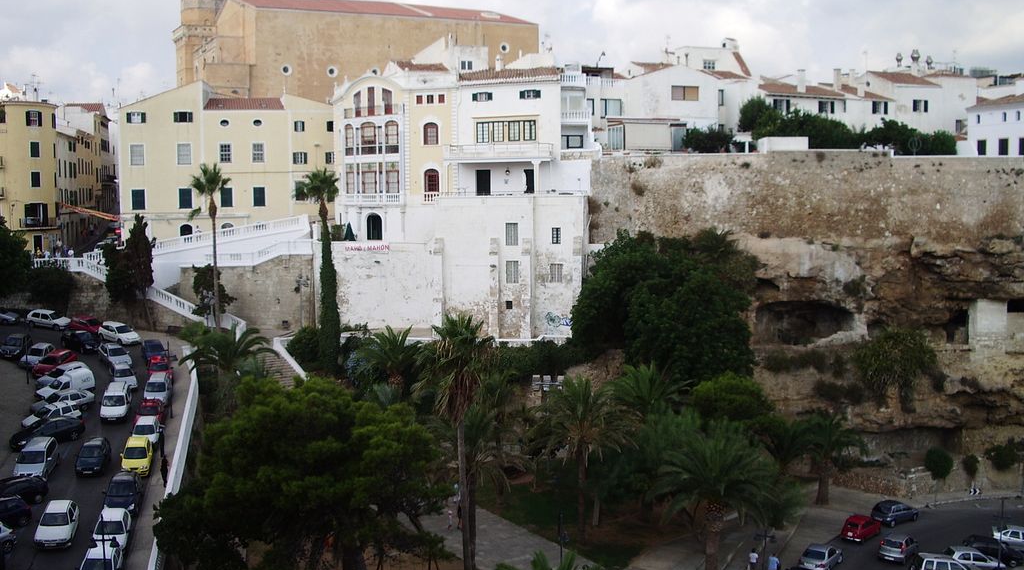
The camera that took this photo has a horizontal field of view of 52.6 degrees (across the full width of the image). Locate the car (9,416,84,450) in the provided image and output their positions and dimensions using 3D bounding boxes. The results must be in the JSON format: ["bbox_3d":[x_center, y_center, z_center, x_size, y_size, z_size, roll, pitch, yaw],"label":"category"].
[{"bbox_3d":[-29.525,9.398,65.956,4.200,1.450,1.740,-3,10,-40],"label":"car"}]

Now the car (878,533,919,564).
[{"bbox_3d":[25.112,17.039,67.198,1.660,1.460,3.850,4,4,33],"label":"car"}]

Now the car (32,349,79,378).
[{"bbox_3d":[-35.682,6.064,80.694,1.680,1.430,3.900,4,9,18],"label":"car"}]

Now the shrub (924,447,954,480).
[{"bbox_3d":[35.364,14.858,85.574,2.400,2.650,2.300,-1,5,-5],"label":"shrub"}]

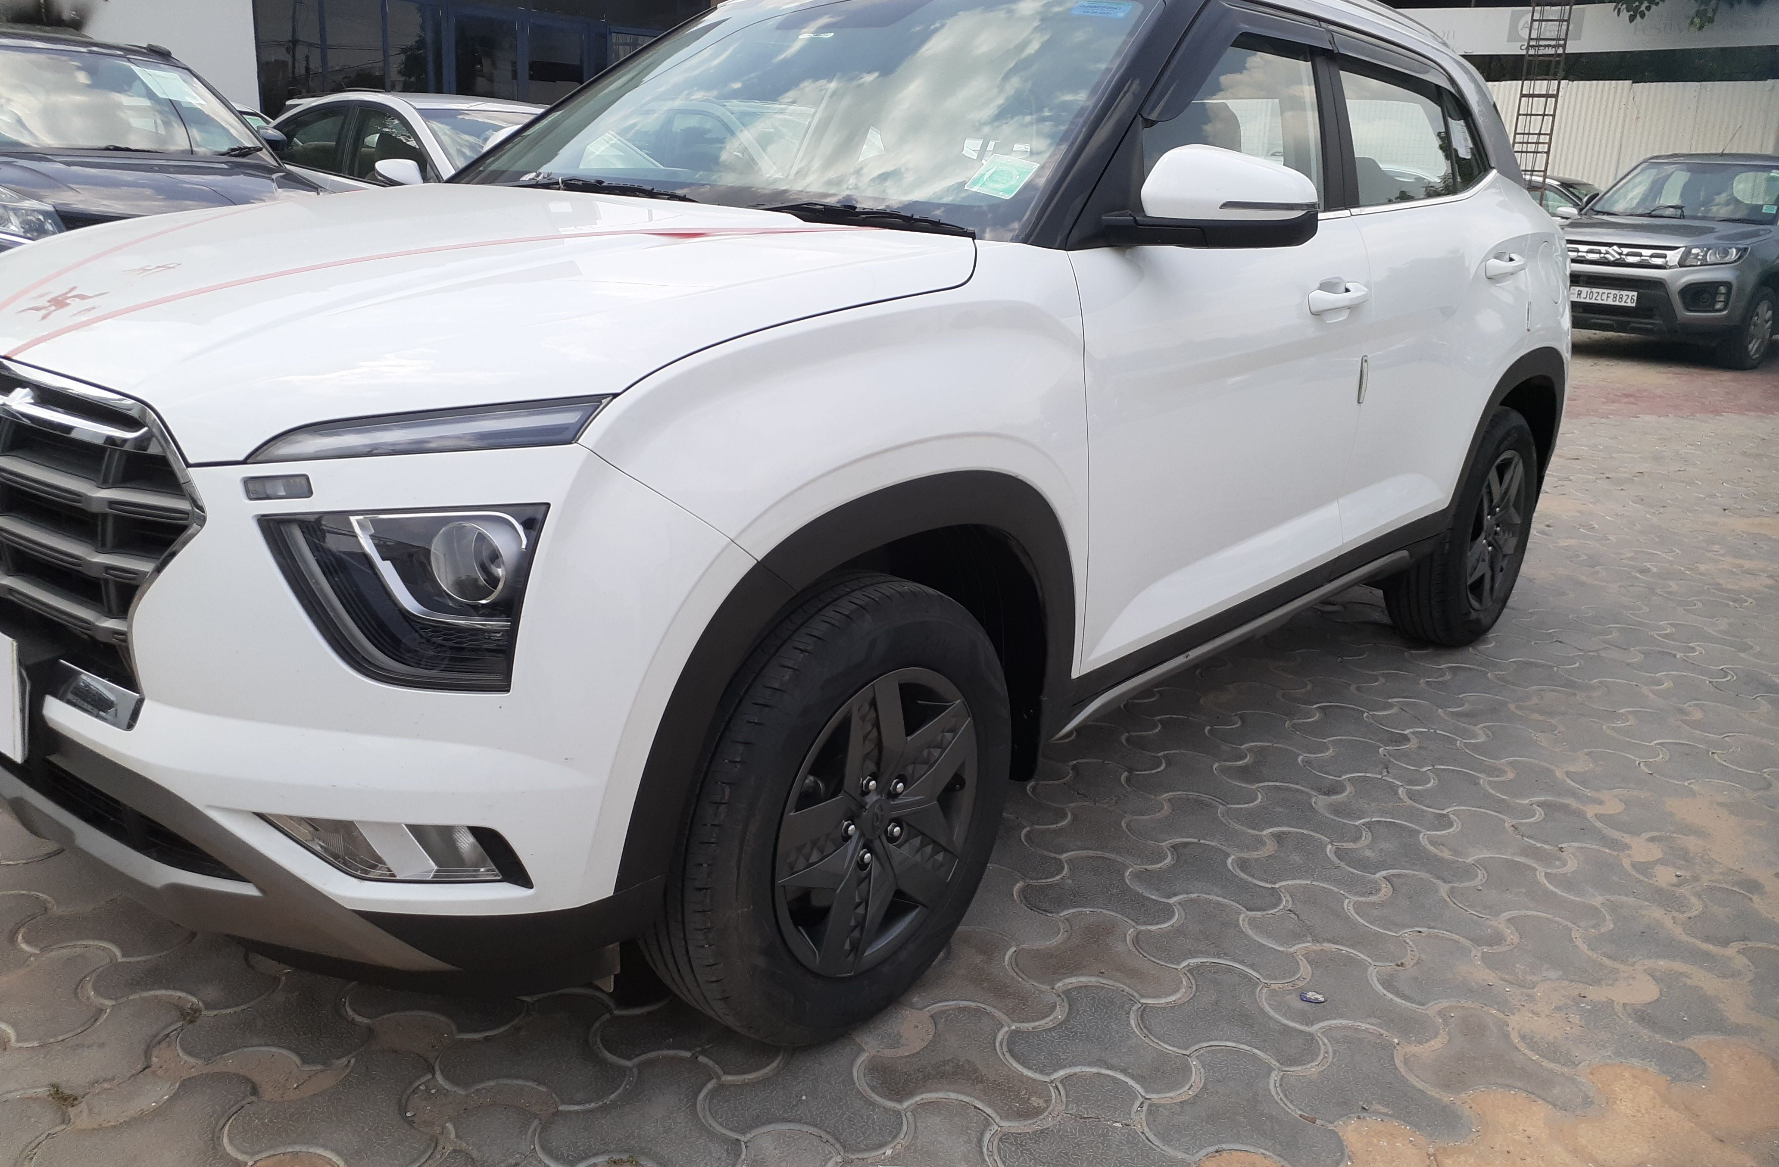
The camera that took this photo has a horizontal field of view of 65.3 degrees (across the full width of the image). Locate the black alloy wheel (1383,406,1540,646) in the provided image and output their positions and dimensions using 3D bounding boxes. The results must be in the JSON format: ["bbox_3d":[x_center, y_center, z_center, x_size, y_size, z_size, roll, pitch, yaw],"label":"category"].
[{"bbox_3d":[1.628,-0.169,3.955,0.210,0.667,0.674,15,21,39],"label":"black alloy wheel"}]

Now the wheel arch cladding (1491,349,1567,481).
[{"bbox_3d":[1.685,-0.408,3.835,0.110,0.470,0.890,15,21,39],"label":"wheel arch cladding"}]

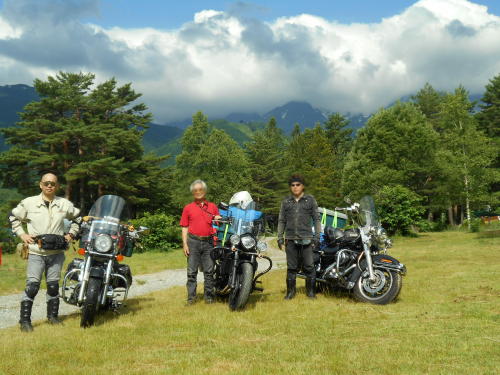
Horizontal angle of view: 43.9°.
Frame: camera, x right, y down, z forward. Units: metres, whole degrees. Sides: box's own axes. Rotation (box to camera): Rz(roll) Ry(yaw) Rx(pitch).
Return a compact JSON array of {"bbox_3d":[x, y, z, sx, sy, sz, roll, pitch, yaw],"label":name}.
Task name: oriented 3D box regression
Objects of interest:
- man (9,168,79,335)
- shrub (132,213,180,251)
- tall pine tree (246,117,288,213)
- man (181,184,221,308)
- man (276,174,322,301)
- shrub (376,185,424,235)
[{"bbox_3d":[-2.343,0.735,7.080,0.820,1.780,0.450,0,0,-9],"label":"man"},{"bbox_3d":[-2.422,1.154,16.000,1.350,1.060,1.200,0,0,0],"label":"shrub"},{"bbox_3d":[0.873,-0.749,31.000,2.200,5.600,2.200,0,0,0],"label":"tall pine tree"},{"bbox_3d":[-0.678,0.762,8.600,0.570,1.700,0.380,0,0,-6],"label":"man"},{"bbox_3d":[0.687,0.708,8.800,0.620,1.760,0.360,0,0,3],"label":"man"},{"bbox_3d":[5.349,0.815,22.000,1.800,1.800,1.700,0,0,0],"label":"shrub"}]

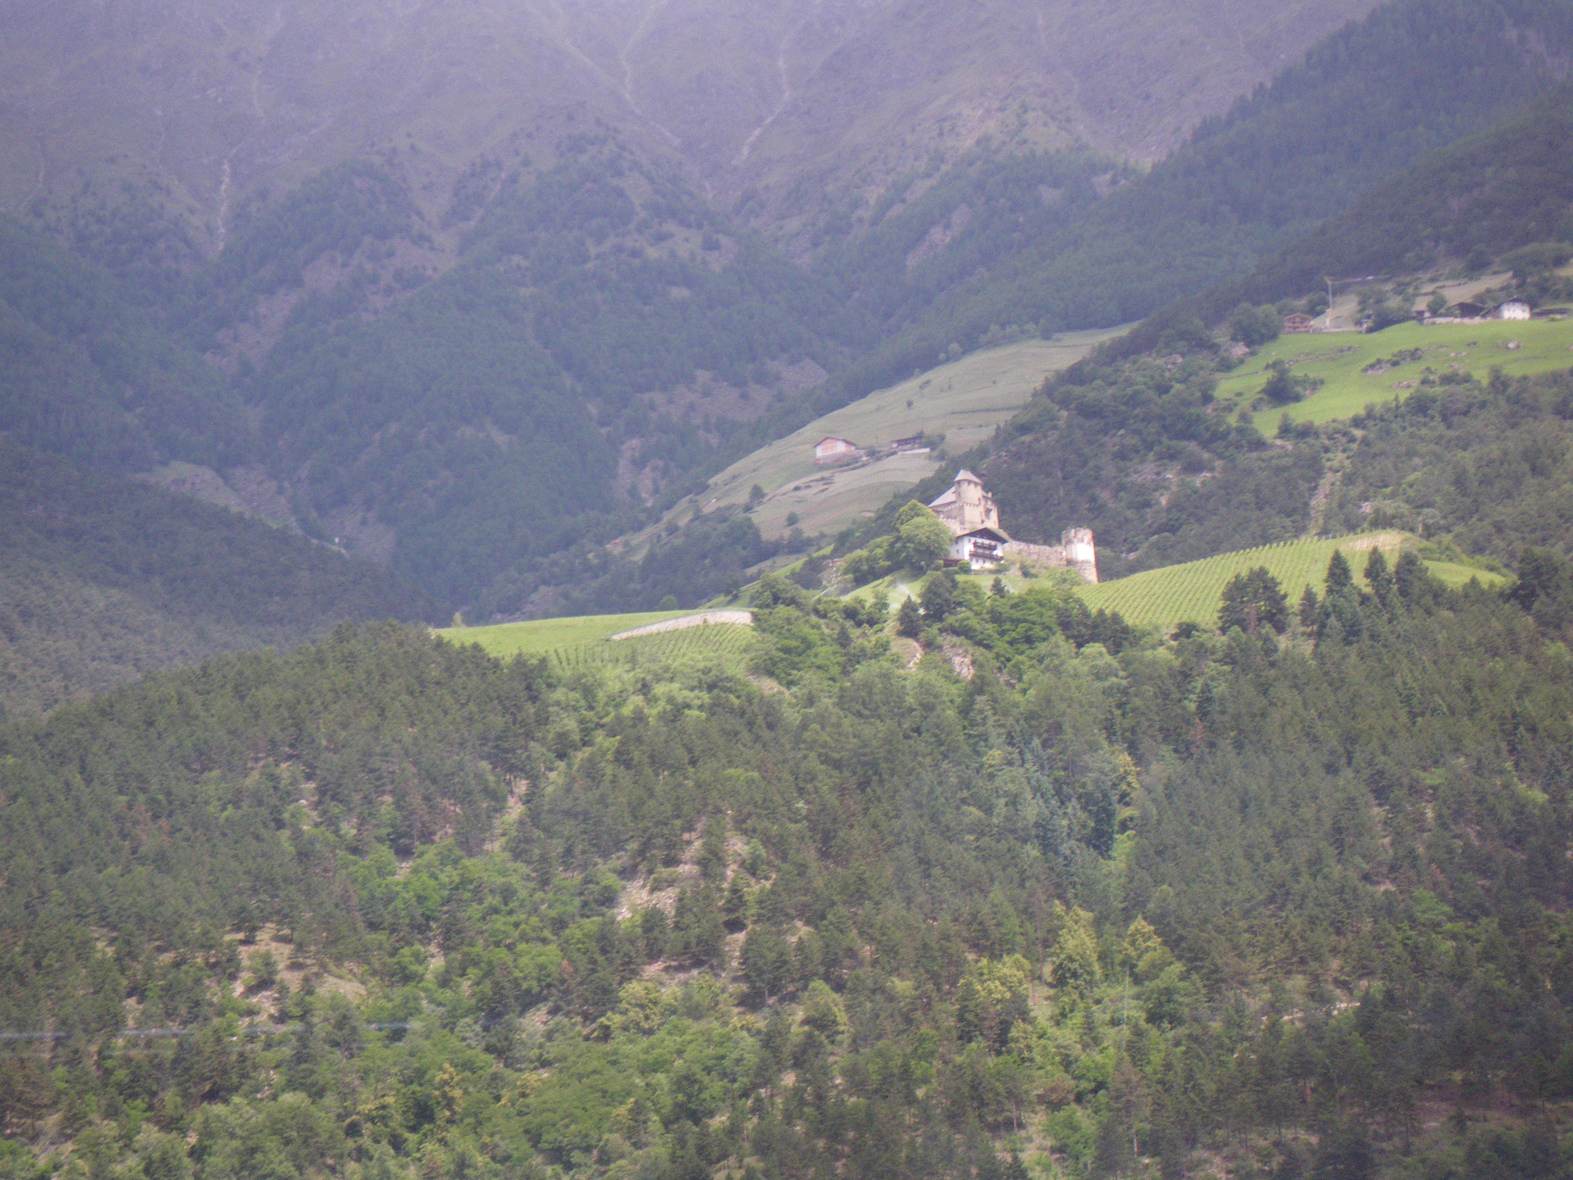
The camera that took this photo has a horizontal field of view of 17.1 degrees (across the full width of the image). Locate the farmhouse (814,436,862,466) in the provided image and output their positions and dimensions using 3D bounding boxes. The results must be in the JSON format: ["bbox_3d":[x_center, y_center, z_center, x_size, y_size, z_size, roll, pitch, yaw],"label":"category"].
[{"bbox_3d":[20.740,-56.050,2100.000,16.000,10.000,15.000,-4,-13,10],"label":"farmhouse"}]

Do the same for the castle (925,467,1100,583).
[{"bbox_3d":[61.710,-17.320,1430.000,42.000,32.000,25.000,4,-14,-22],"label":"castle"}]

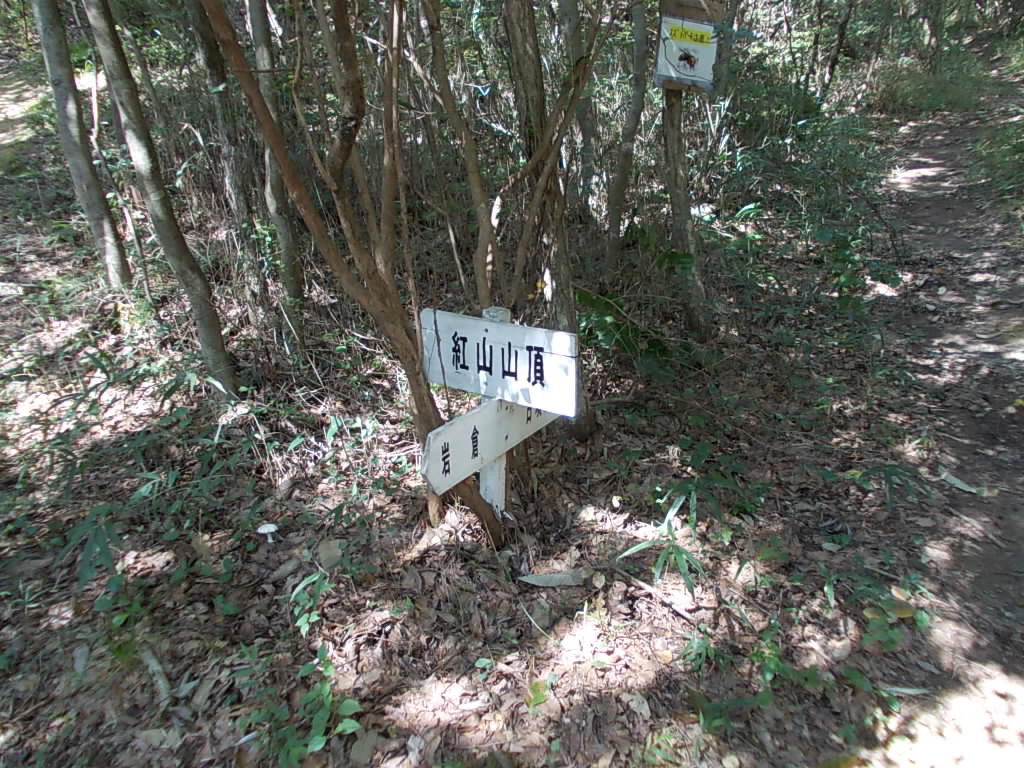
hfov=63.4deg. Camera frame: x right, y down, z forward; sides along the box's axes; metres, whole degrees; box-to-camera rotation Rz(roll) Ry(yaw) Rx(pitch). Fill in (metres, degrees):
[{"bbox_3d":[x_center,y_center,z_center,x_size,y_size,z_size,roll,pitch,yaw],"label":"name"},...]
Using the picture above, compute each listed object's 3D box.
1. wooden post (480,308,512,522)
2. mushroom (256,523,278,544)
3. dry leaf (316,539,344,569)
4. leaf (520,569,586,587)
[{"bbox_3d":[-0.056,0.098,2.679,0.065,0.710,0.065,13,23,28],"label":"wooden post"},{"bbox_3d":[-0.754,0.465,2.574,0.066,0.060,0.066,1,20,0],"label":"mushroom"},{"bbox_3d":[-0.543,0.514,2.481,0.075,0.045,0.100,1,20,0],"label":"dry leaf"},{"bbox_3d":[0.120,0.561,2.426,0.202,0.020,0.060,1,20,0],"label":"leaf"}]

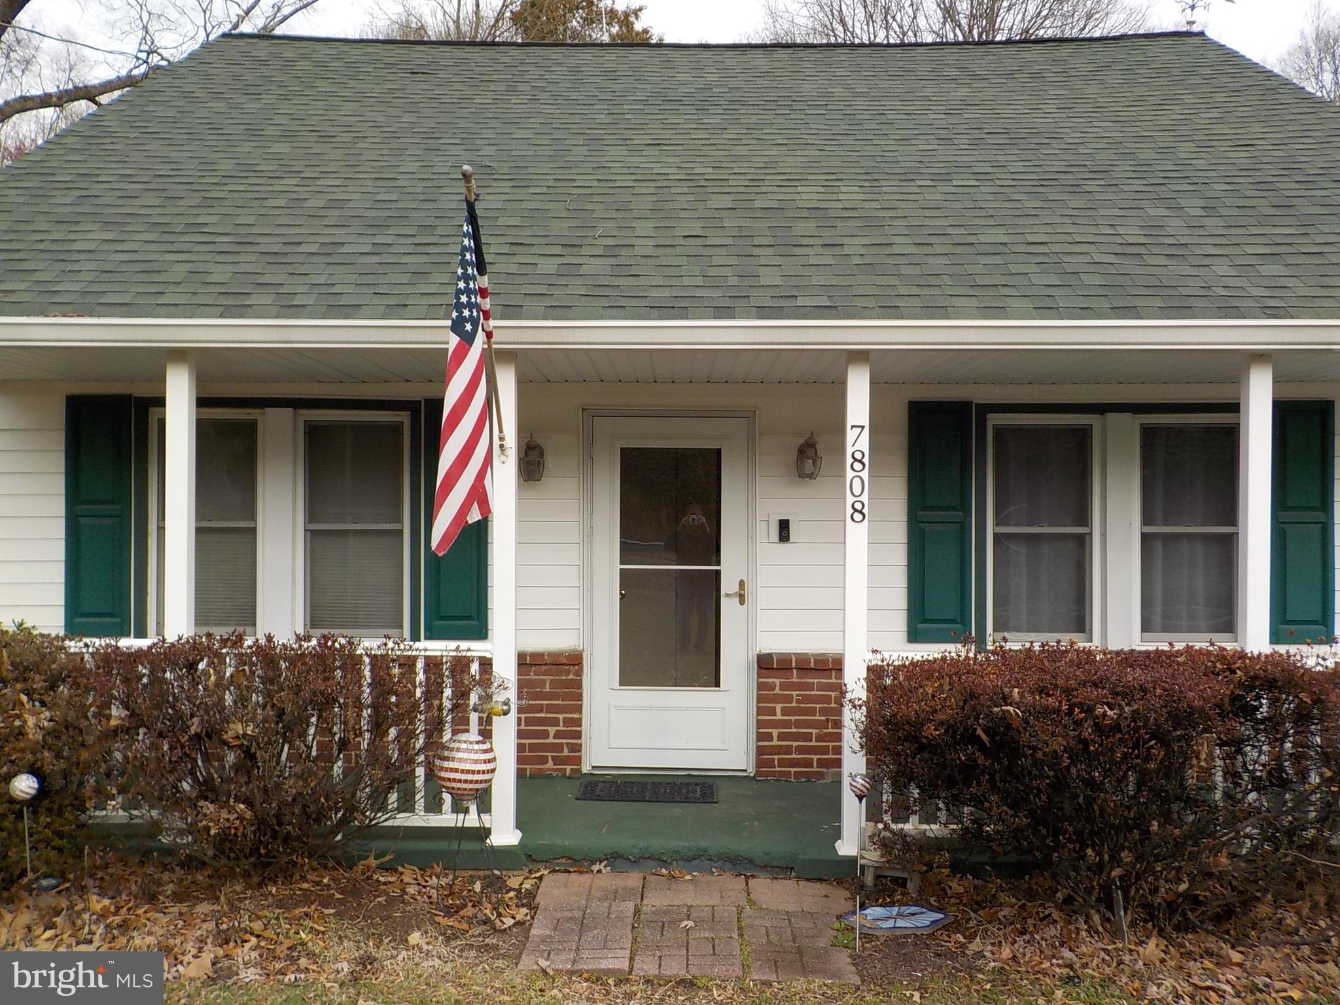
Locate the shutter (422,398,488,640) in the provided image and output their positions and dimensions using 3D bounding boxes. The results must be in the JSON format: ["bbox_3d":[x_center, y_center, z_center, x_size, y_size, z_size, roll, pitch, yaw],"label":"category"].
[{"bbox_3d":[-1.232,0.098,6.698,0.378,1.390,0.040,0,0,1],"label":"shutter"}]

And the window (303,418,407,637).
[{"bbox_3d":[-1.833,0.147,6.749,0.614,1.271,0.080,0,0,1],"label":"window"}]

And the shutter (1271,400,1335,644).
[{"bbox_3d":[3.617,0.114,6.645,0.378,1.390,0.040,0,0,1],"label":"shutter"}]

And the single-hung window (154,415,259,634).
[{"bbox_3d":[-2.671,0.127,6.688,0.610,1.280,0.100,0,0,1],"label":"single-hung window"}]

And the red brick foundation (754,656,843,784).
[{"bbox_3d":[0.739,1.227,6.640,0.510,0.735,0.150,0,0,1],"label":"red brick foundation"}]

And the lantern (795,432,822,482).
[{"bbox_3d":[0.779,-0.256,6.519,0.155,0.275,0.190,0,0,1],"label":"lantern"}]

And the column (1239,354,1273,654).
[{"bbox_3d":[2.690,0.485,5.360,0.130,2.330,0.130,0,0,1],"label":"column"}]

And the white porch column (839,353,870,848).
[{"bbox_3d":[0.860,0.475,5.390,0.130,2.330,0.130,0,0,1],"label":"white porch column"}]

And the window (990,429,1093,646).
[{"bbox_3d":[2.149,0.175,6.705,0.586,1.259,0.080,0,0,1],"label":"window"}]

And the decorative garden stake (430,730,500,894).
[{"bbox_3d":[-0.856,1.313,4.880,0.270,0.670,0.270,0,0,1],"label":"decorative garden stake"}]

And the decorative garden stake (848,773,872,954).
[{"bbox_3d":[0.707,1.347,4.330,0.088,0.675,0.088,0,0,1],"label":"decorative garden stake"}]

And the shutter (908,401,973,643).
[{"bbox_3d":[1.555,0.114,6.667,0.378,1.390,0.040,0,0,1],"label":"shutter"}]

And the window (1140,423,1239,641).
[{"bbox_3d":[2.955,0.163,6.576,0.600,1.260,0.100,0,0,1],"label":"window"}]

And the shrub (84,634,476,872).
[{"bbox_3d":[-1.655,1.064,4.970,1.600,1.030,0.800,0,0,1],"label":"shrub"}]

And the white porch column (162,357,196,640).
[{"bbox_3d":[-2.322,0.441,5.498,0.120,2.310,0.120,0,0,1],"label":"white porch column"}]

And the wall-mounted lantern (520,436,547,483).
[{"bbox_3d":[-0.784,-0.252,6.630,0.150,0.278,0.180,0,0,1],"label":"wall-mounted lantern"}]

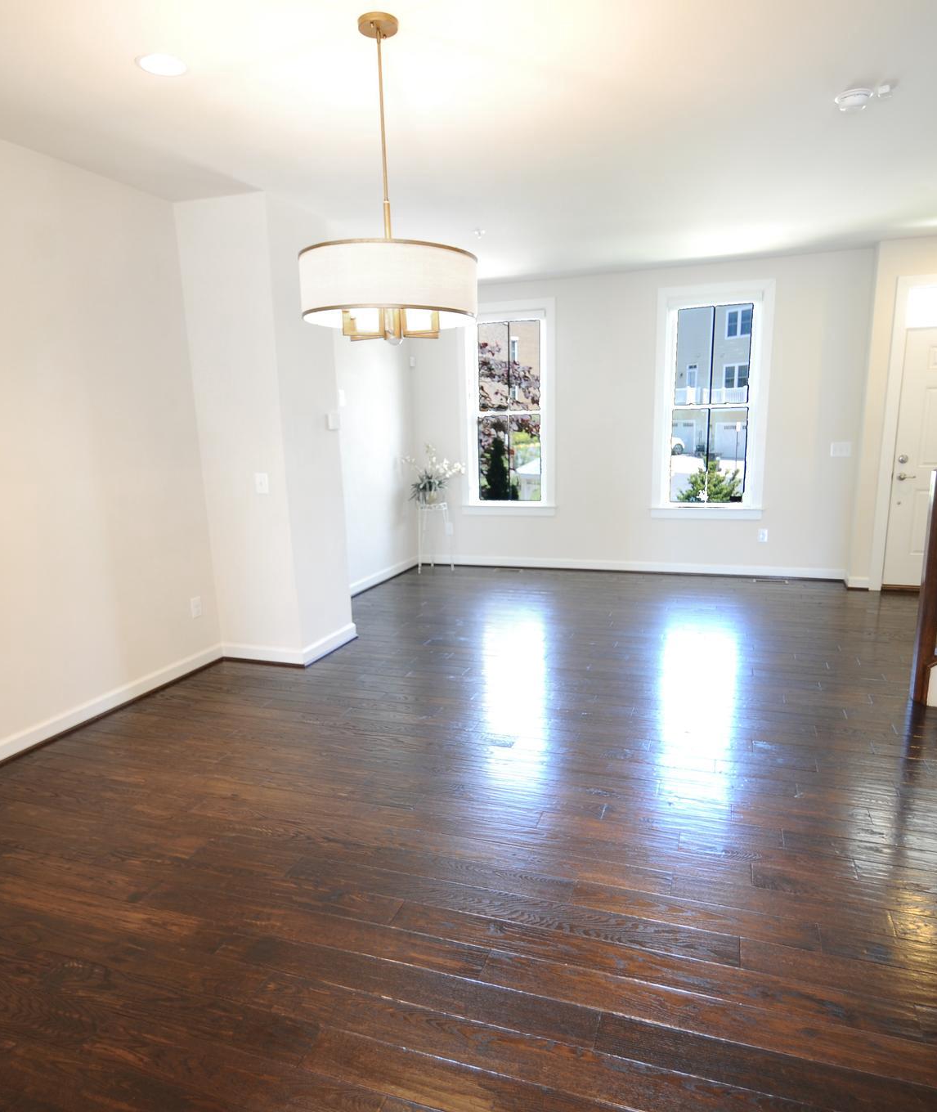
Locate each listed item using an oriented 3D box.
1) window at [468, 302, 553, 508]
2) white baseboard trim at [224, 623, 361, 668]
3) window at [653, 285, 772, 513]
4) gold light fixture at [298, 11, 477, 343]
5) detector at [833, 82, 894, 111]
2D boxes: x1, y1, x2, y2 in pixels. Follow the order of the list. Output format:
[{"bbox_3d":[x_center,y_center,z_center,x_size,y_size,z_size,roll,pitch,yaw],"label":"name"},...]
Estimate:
[{"bbox_3d":[0.414,-1.425,6.770,0.899,1.942,0.110,3,13,21],"label":"window"},{"bbox_3d":[-1.179,0.561,4.648,0.643,0.112,0.650,3,13,21],"label":"white baseboard trim"},{"bbox_3d":[2.127,-1.346,6.121,0.939,1.949,0.110,3,13,21],"label":"window"},{"bbox_3d":[-0.276,-1.212,2.302,0.650,0.982,0.650,3,13,21],"label":"gold light fixture"},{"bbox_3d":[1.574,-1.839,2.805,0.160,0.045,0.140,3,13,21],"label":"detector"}]

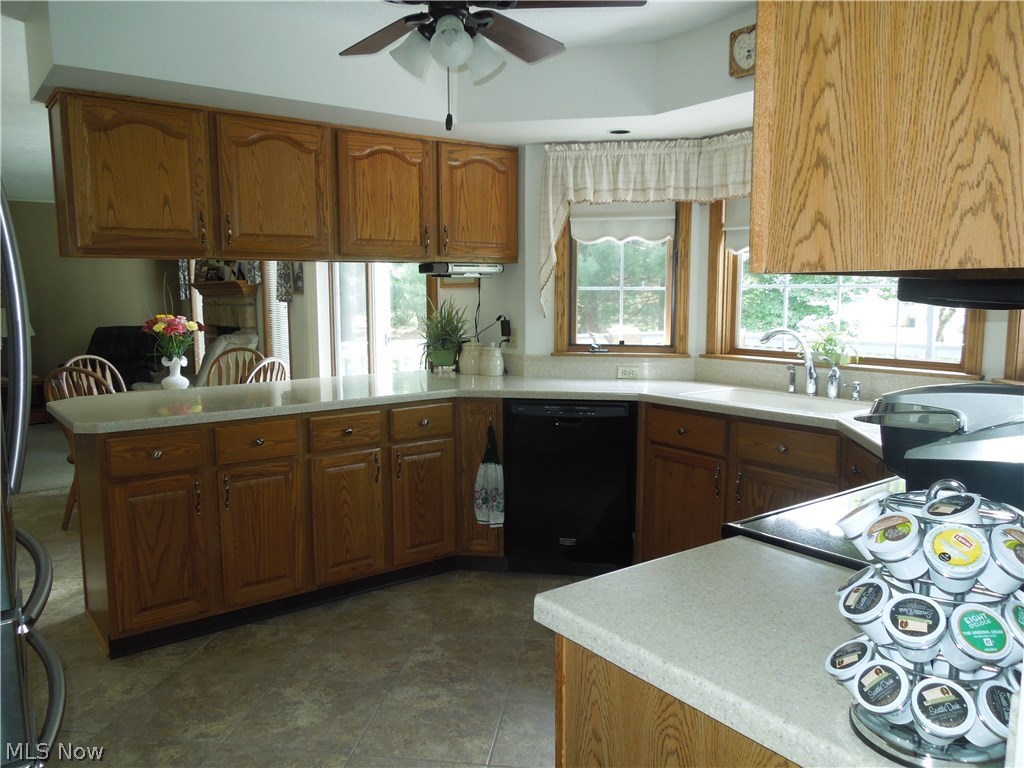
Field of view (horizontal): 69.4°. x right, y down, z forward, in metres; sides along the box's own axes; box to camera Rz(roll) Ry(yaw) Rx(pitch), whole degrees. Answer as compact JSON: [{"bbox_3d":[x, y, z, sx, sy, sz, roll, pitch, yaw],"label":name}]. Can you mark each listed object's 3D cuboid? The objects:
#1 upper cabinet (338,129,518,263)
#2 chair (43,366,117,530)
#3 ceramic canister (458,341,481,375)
[{"bbox_3d":[-0.490,-0.917,3.819,1.050,0.605,0.350,-5,8,-36],"label":"upper cabinet"},{"bbox_3d":[-2.327,0.362,4.357,0.500,0.965,0.560,1,7,13],"label":"chair"},{"bbox_3d":[-0.219,-0.153,4.115,0.150,0.192,0.150,-1,7,-3],"label":"ceramic canister"}]

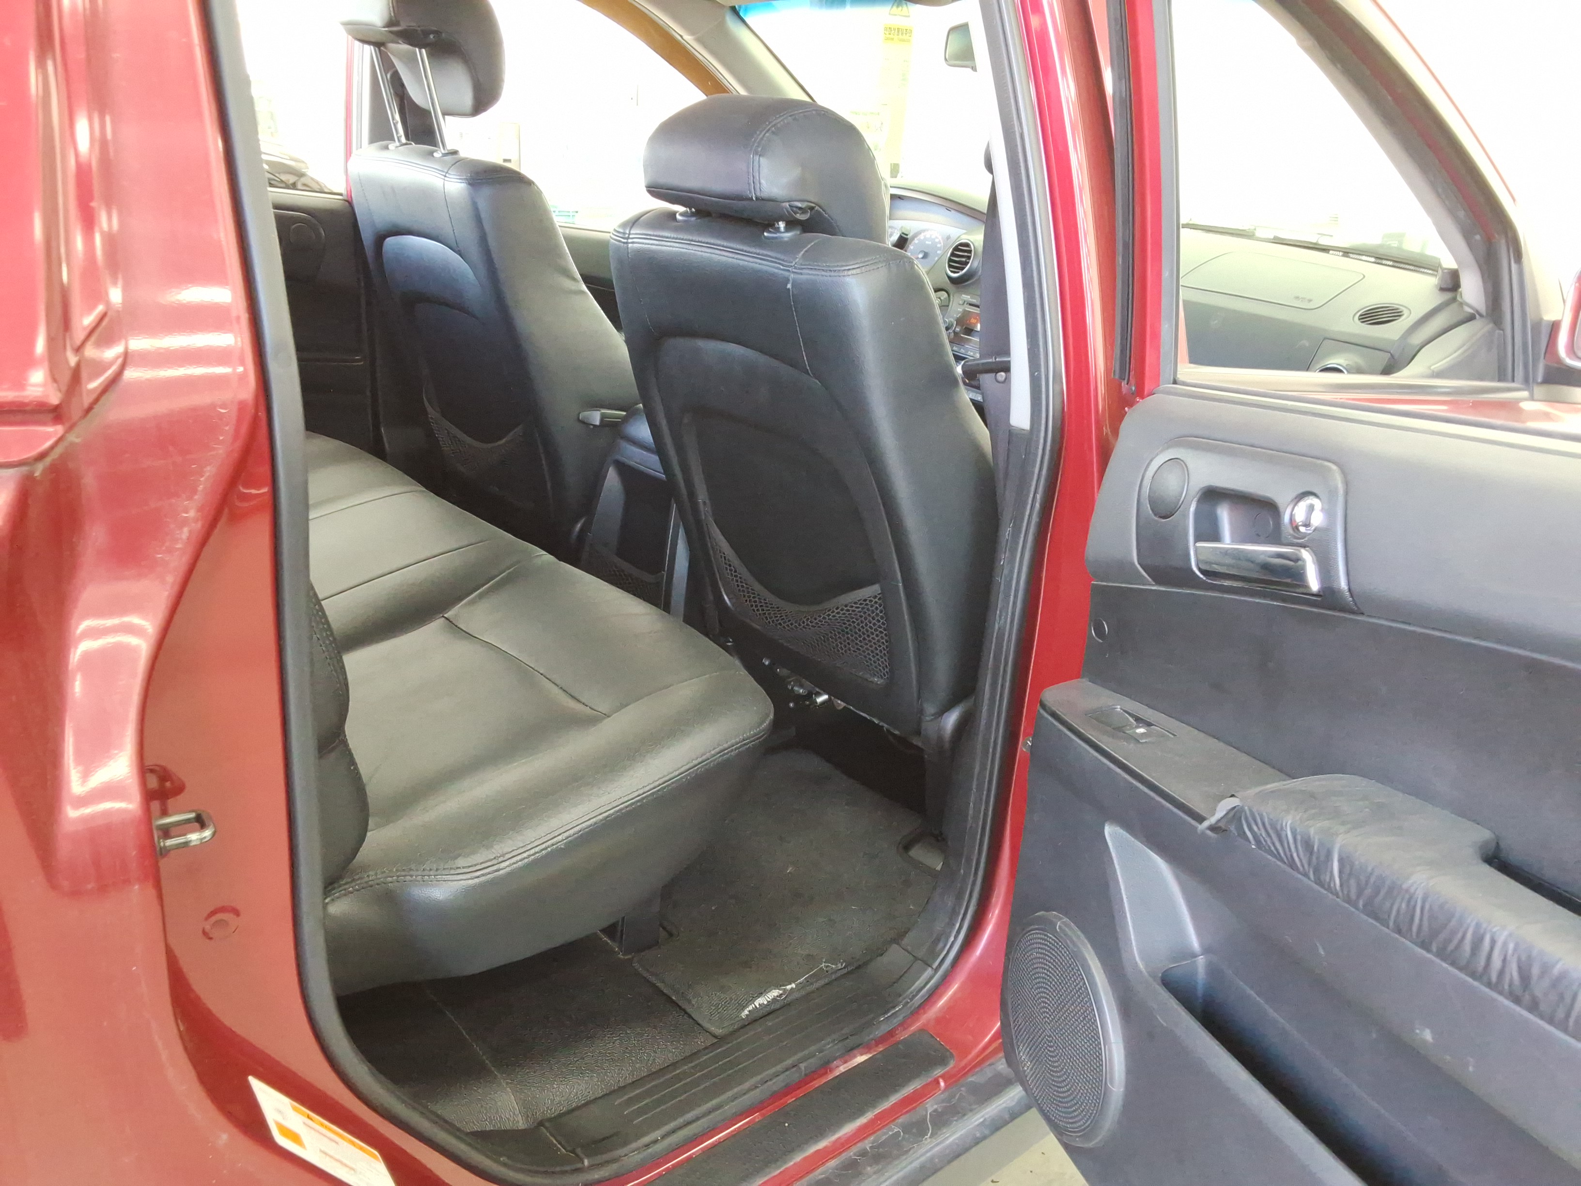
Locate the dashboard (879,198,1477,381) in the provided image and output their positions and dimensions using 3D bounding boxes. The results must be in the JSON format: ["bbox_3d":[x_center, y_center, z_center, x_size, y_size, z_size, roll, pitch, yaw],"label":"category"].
[{"bbox_3d":[0.554,-0.500,2.469,0.490,0.470,1.460,-11,25,-40],"label":"dashboard"}]

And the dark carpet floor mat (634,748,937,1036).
[{"bbox_3d":[-0.030,0.343,1.624,0.529,0.020,0.479,-11,25,-40],"label":"dark carpet floor mat"}]

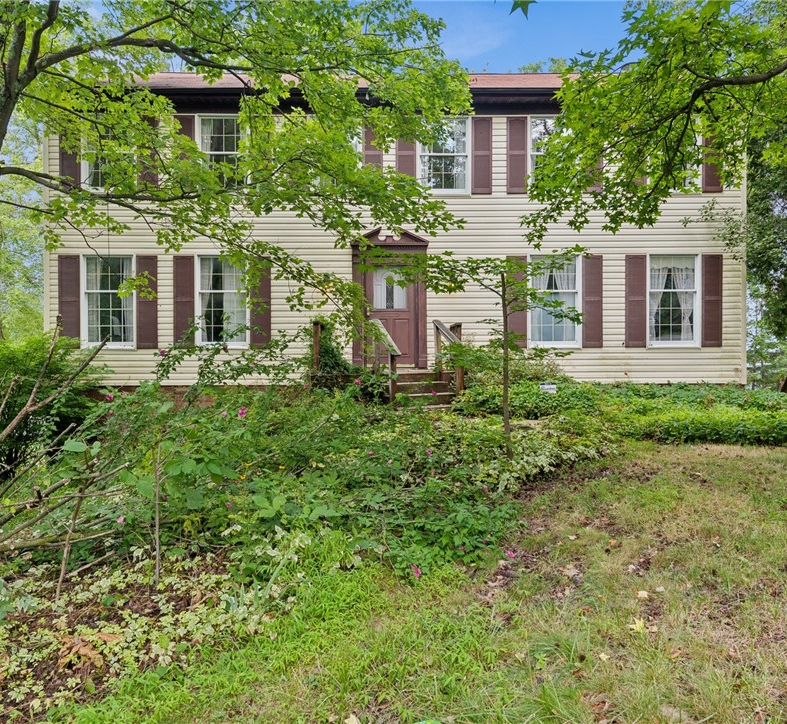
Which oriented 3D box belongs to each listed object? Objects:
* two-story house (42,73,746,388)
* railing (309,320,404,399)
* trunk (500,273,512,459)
[{"bbox_3d":[0.020,-3.400,16.200,13.700,8.000,8.700,0,0,-1],"label":"two-story house"},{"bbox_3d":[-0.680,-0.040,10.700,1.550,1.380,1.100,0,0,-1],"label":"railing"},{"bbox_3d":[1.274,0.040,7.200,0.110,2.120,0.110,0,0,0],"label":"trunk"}]

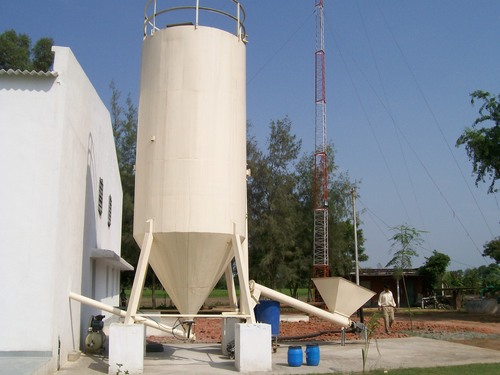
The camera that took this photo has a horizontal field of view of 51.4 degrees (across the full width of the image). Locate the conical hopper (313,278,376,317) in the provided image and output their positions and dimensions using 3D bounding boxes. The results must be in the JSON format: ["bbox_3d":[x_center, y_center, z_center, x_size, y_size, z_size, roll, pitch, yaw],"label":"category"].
[{"bbox_3d":[2.710,3.200,14.965,1.350,1.080,1.280,7,-13,-31],"label":"conical hopper"}]

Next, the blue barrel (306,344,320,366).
[{"bbox_3d":[1.345,3.542,11.010,0.300,0.430,0.300,0,-11,0],"label":"blue barrel"}]

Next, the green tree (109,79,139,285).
[{"bbox_3d":[-10.500,0.342,43.715,4.300,18.800,4.300,0,-11,0],"label":"green tree"}]

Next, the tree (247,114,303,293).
[{"bbox_3d":[2.300,1.871,48.513,5.000,17.600,5.000,0,-11,0],"label":"tree"}]

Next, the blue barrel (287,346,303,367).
[{"bbox_3d":[0.960,3.532,10.901,0.300,0.410,0.300,0,-11,0],"label":"blue barrel"}]

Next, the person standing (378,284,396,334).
[{"bbox_3d":[4.870,4.323,18.467,0.580,1.690,0.380,-2,-11,8],"label":"person standing"}]

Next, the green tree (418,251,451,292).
[{"bbox_3d":[14.000,6.751,39.434,2.700,4.000,2.700,0,-11,0],"label":"green tree"}]

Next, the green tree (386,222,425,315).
[{"bbox_3d":[6.250,3.524,20.707,1.500,4.100,1.500,0,-11,0],"label":"green tree"}]

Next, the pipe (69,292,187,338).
[{"bbox_3d":[-2.740,2.880,11.646,2.850,0.150,0.150,16,-10,5],"label":"pipe"}]

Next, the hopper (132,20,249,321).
[{"bbox_3d":[-1.350,-0.251,12.205,2.550,6.400,2.550,2,-11,-8],"label":"hopper"}]

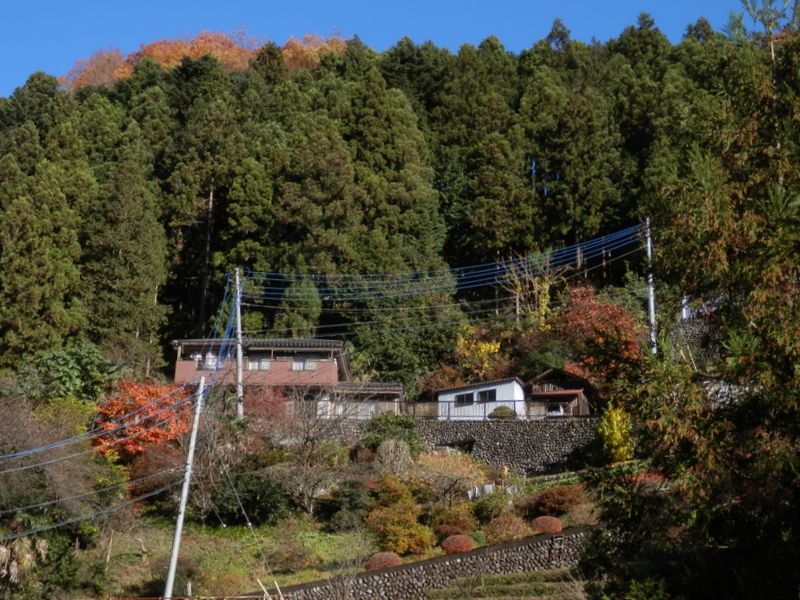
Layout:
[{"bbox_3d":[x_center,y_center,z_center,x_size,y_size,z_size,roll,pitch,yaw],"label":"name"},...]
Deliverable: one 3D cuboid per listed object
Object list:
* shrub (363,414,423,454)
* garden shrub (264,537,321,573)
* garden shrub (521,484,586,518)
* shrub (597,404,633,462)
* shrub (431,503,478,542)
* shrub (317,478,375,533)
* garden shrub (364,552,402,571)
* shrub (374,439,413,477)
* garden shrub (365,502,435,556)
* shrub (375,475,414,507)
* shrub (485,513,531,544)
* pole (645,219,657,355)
[{"bbox_3d":[-0.397,7.219,66.000,3.170,2.330,2.540,0,-15,0],"label":"shrub"},{"bbox_3d":[-4.522,10.706,52.500,2.360,1.510,2.120,0,-15,0],"label":"garden shrub"},{"bbox_3d":[8.487,11.141,69.000,3.600,1.850,2.800,0,-10,0],"label":"garden shrub"},{"bbox_3d":[11.172,6.953,65.000,1.880,3.020,1.780,0,-15,0],"label":"shrub"},{"bbox_3d":[2.817,11.499,64.500,2.450,2.050,2.200,0,-10,0],"label":"shrub"},{"bbox_3d":[-2.808,10.785,65.500,2.850,2.750,2.500,0,-10,0],"label":"shrub"},{"bbox_3d":[-0.674,10.705,51.000,1.550,0.770,1.550,0,-15,0],"label":"garden shrub"},{"bbox_3d":[-0.328,7.999,63.000,1.920,2.010,1.920,0,-15,0],"label":"shrub"},{"bbox_3d":[-0.025,11.493,62.500,3.450,2.700,3.000,0,-10,0],"label":"garden shrub"},{"bbox_3d":[-0.310,9.159,59.500,1.810,1.680,1.810,0,-15,0],"label":"shrub"},{"bbox_3d":[5.642,11.993,65.500,2.350,1.650,2.100,0,-10,0],"label":"shrub"},{"bbox_3d":[18.101,-0.901,90.000,0.320,10.200,0.320,0,-10,0],"label":"pole"}]

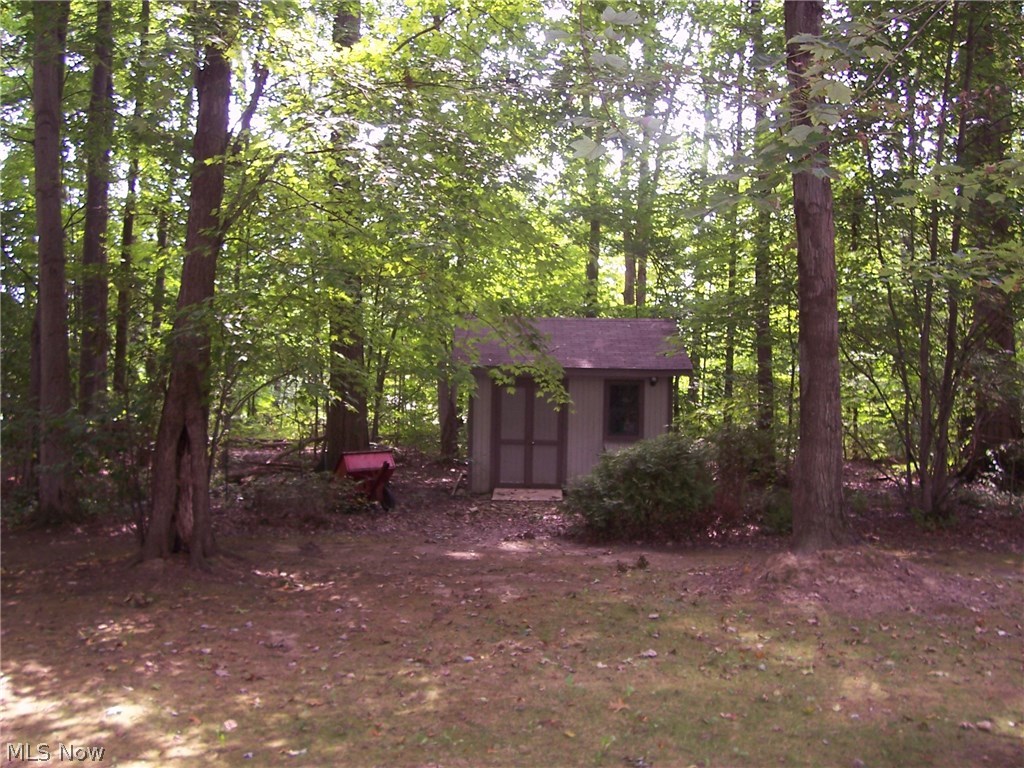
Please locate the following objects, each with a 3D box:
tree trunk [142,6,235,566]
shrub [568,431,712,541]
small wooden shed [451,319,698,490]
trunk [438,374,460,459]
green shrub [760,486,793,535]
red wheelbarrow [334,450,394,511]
[{"bbox_3d":[-3.540,-1.100,11.000,0.920,6.100,0.800,0,0,0],"label":"tree trunk"},{"bbox_3d":[1.710,1.290,13.300,1.950,1.330,1.650,0,0,0],"label":"shrub"},{"bbox_3d":[1.065,0.355,19.600,4.260,3.240,3.450,0,0,-1],"label":"small wooden shed"},{"bbox_3d":[-1.650,0.850,26.500,0.550,2.300,0.520,0,0,0],"label":"trunk"},{"bbox_3d":[3.620,1.690,13.500,0.550,0.640,0.500,0,0,0],"label":"green shrub"},{"bbox_3d":[-2.330,1.520,15.950,0.880,0.950,1.000,1,0,-23],"label":"red wheelbarrow"}]

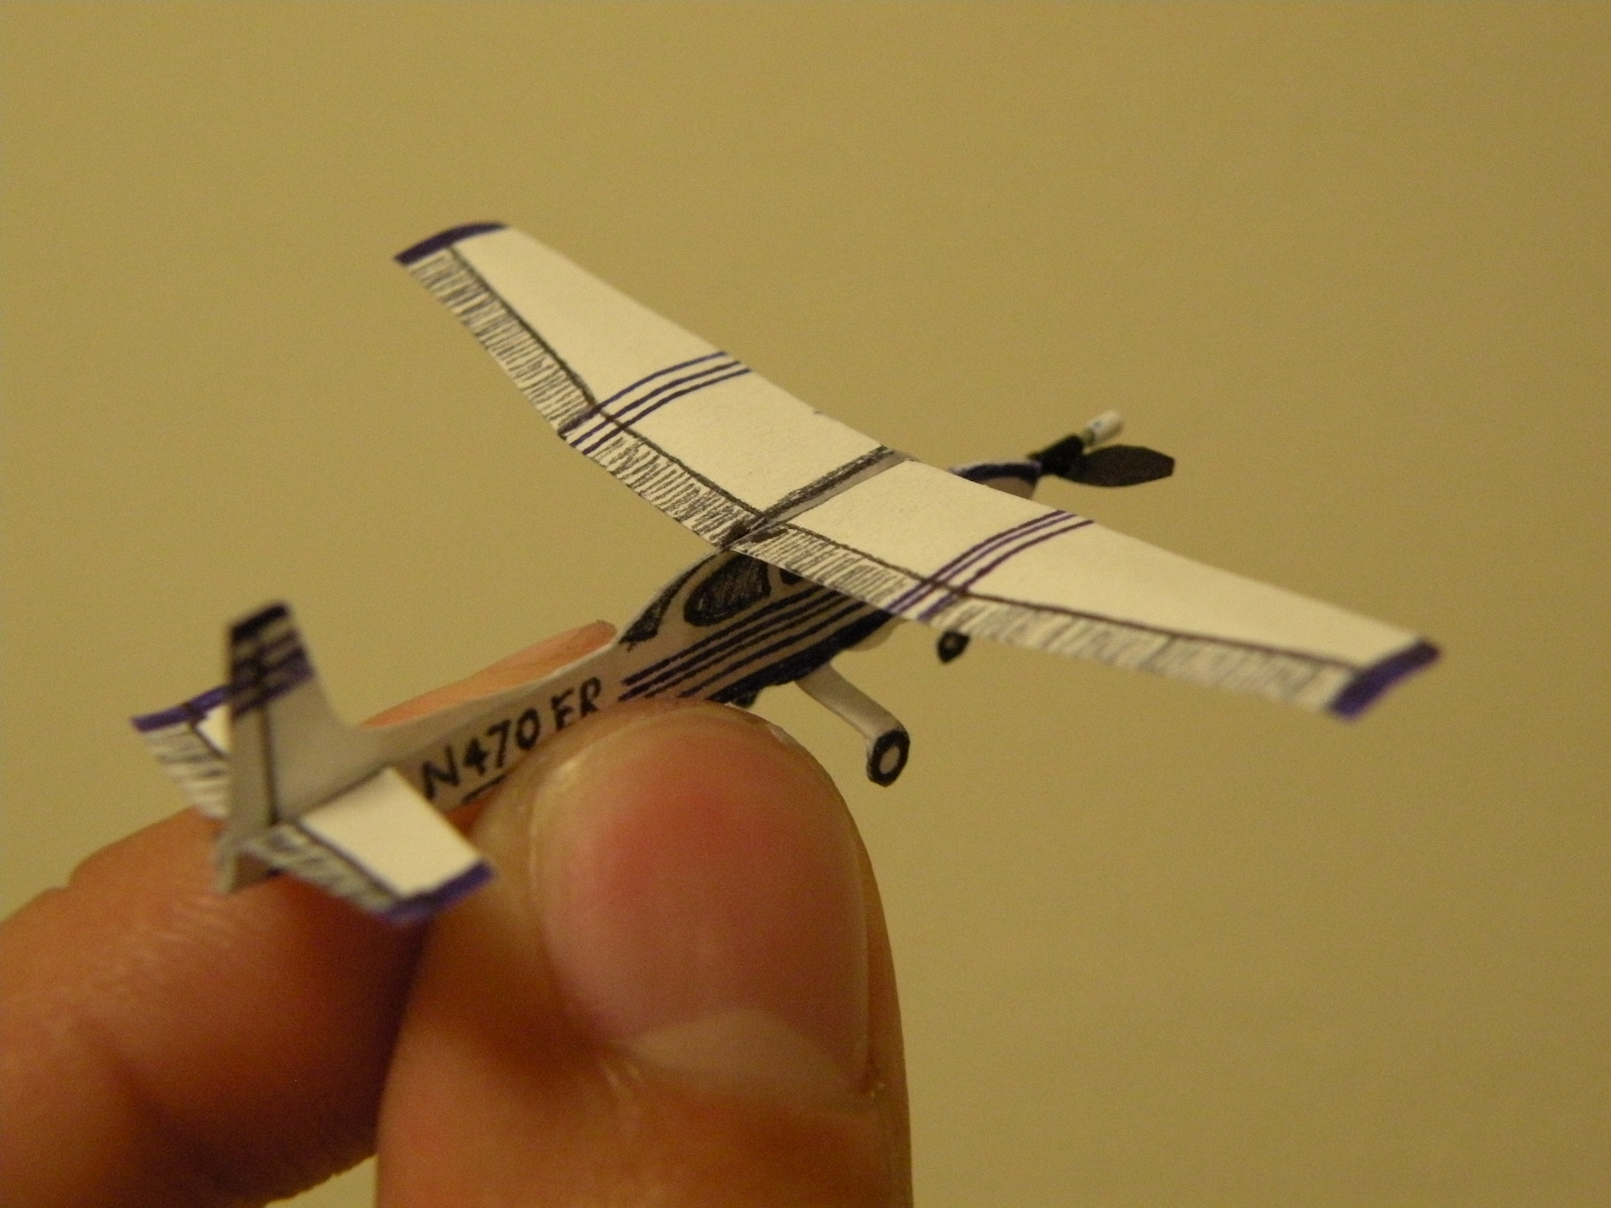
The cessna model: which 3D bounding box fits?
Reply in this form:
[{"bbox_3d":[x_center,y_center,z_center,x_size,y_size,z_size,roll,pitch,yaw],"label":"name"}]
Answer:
[{"bbox_3d":[-0.002,-0.001,0.101,0.064,0.019,0.064,28,38,34],"label":"cessna model"}]

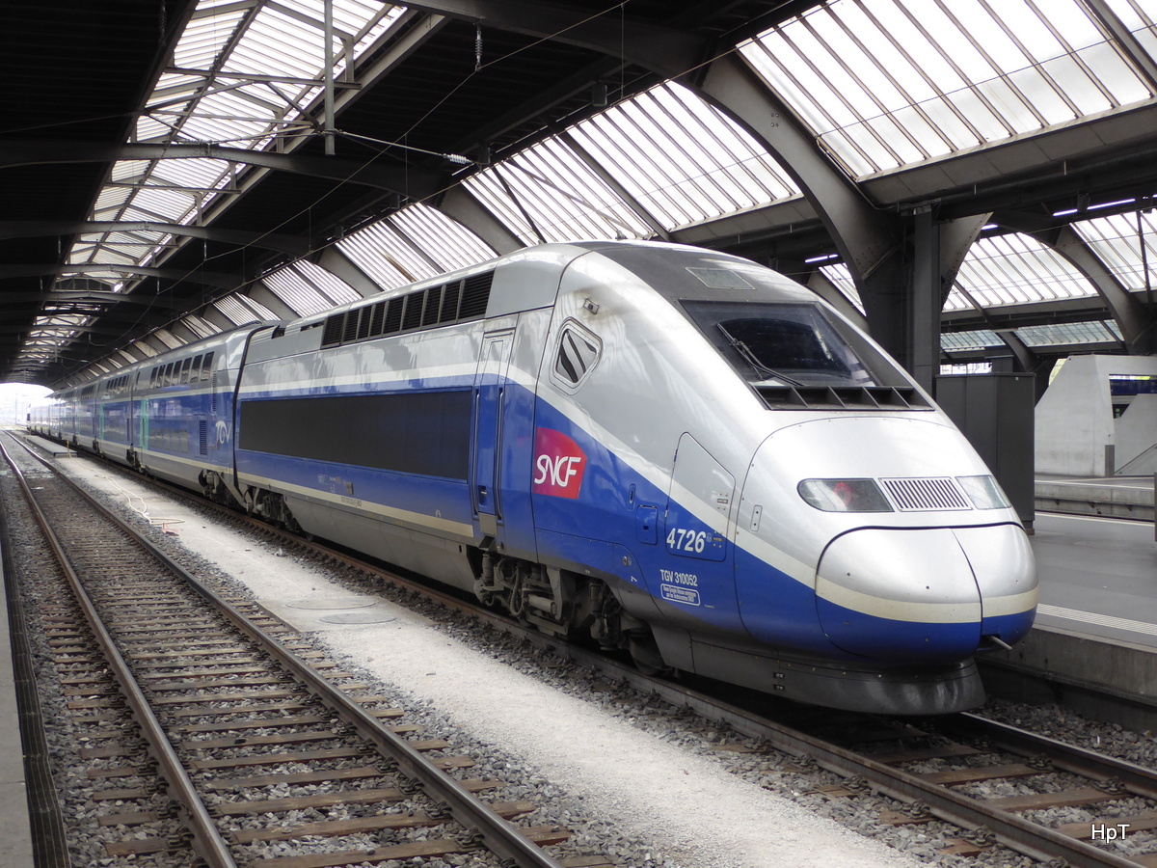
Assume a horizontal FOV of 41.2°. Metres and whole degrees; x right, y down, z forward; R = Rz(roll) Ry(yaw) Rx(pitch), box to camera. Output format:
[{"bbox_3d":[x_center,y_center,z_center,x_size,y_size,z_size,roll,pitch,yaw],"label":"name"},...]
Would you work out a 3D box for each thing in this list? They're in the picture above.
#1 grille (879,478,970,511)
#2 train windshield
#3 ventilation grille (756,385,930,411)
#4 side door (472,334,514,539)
[{"bbox_3d":[2.387,0.420,10.569,0.575,0.040,0.342,0,39,-21],"label":"grille"},{"bbox_3d":[1.676,-0.747,12.400,1.350,0.150,1.444,0,32,-21],"label":"train windshield"},{"bbox_3d":[1.981,-0.241,11.614,1.410,0.080,0.381,0,31,-21],"label":"ventilation grille"},{"bbox_3d":[-0.835,0.005,15.206,0.140,2.060,0.970,0,1,-21],"label":"side door"}]

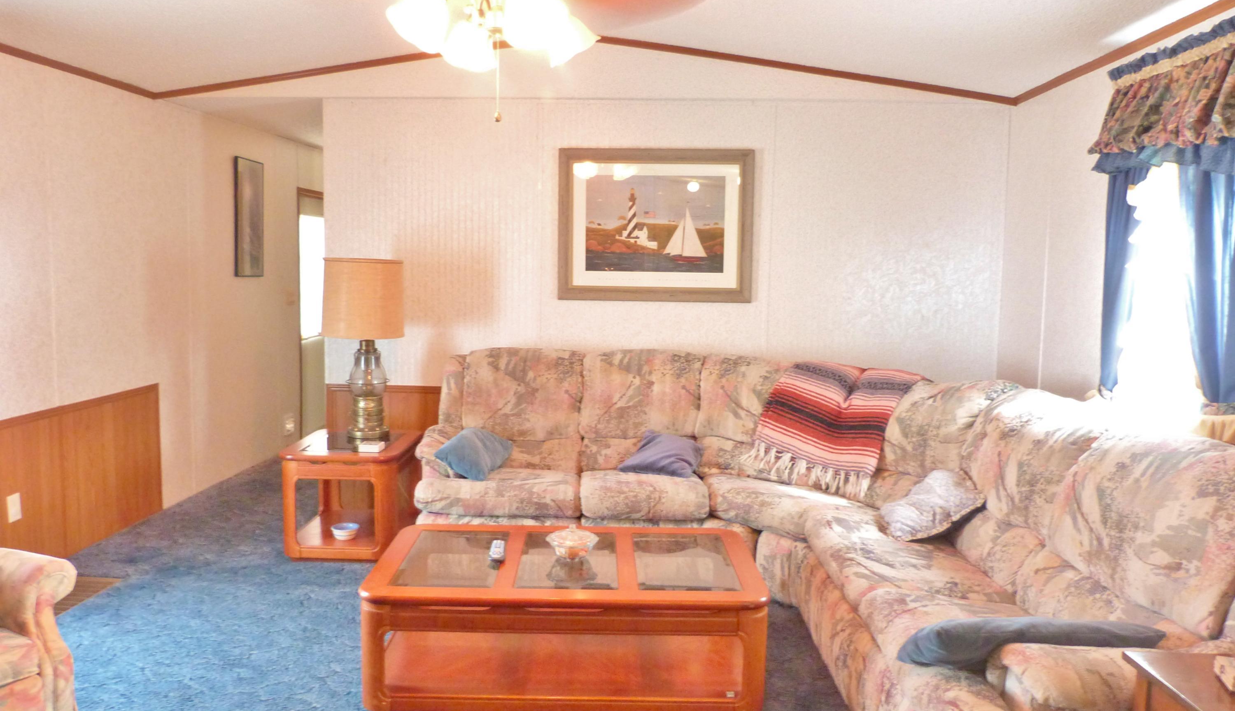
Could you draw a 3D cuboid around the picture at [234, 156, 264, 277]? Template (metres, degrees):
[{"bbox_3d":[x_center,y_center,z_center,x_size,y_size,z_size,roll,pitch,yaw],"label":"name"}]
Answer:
[{"bbox_3d":[-2.385,-0.889,5.798,0.022,0.751,0.364,1,6,3],"label":"picture"}]

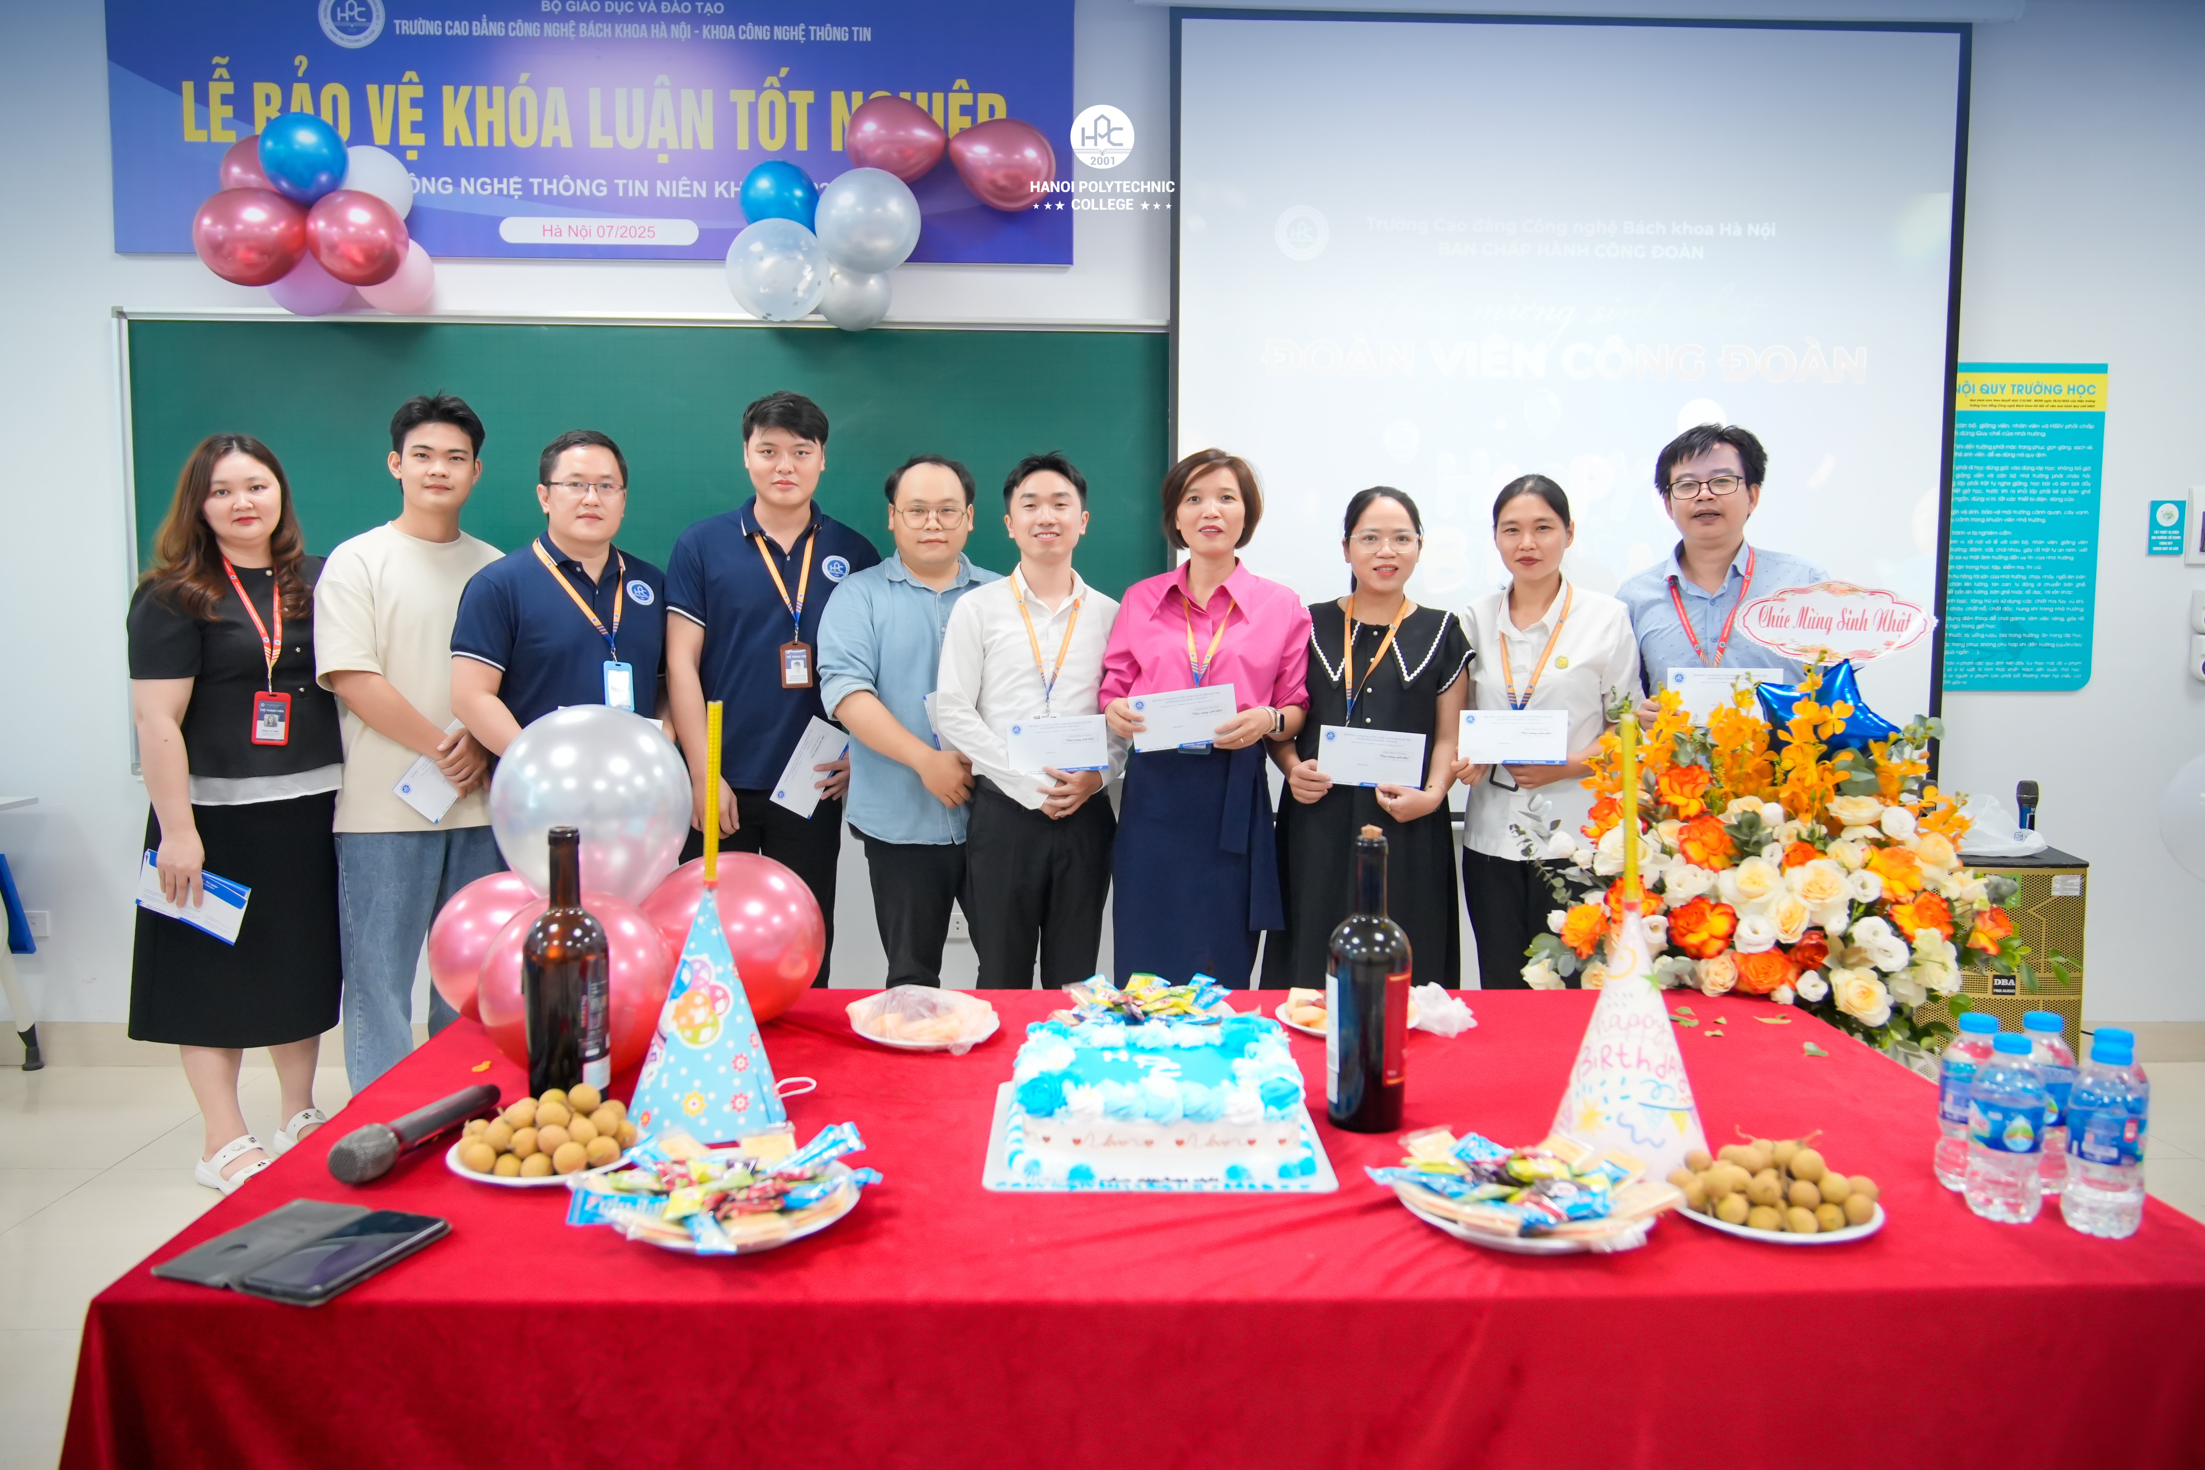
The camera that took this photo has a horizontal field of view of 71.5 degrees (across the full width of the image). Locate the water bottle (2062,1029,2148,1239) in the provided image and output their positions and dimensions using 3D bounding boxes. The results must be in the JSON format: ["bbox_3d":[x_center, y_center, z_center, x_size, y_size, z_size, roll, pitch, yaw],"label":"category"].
[{"bbox_3d":[0.876,0.351,1.331,0.061,0.155,0.061,0,4,0],"label":"water bottle"}]

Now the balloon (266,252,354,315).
[{"bbox_3d":[-2.058,-1.204,3.977,0.220,0.225,0.215,0,4,0],"label":"balloon"}]

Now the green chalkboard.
[{"bbox_3d":[-1.208,-0.508,4.154,2.870,1.250,0.050,0,4,-2],"label":"green chalkboard"}]

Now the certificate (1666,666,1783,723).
[{"bbox_3d":[1.209,-0.072,2.970,0.224,0.117,0.004,1,4,9],"label":"certificate"}]

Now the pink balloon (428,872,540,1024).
[{"bbox_3d":[-0.698,0.251,1.800,0.185,0.190,0.190,0,5,0],"label":"pink balloon"}]

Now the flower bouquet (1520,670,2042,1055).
[{"bbox_3d":[1.090,0.208,2.509,0.788,0.630,0.550,1,5,12],"label":"flower bouquet"}]

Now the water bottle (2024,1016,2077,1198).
[{"bbox_3d":[0.894,0.349,1.461,0.063,0.168,0.063,0,5,0],"label":"water bottle"}]

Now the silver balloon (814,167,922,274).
[{"bbox_3d":[-0.586,-1.279,3.815,0.277,0.277,0.285,0,4,0],"label":"silver balloon"}]

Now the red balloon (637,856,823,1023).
[{"bbox_3d":[-0.483,0.266,2.000,0.245,0.225,0.230,0,4,0],"label":"red balloon"}]

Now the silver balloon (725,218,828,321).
[{"bbox_3d":[-0.834,-1.188,3.910,0.260,0.270,0.260,0,5,0],"label":"silver balloon"}]

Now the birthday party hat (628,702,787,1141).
[{"bbox_3d":[-0.384,0.173,1.478,0.149,0.408,0.149,0,5,0],"label":"birthday party hat"}]

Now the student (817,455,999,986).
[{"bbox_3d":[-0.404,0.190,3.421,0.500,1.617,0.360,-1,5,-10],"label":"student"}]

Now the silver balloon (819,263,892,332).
[{"bbox_3d":[-0.640,-1.136,3.954,0.189,0.184,0.186,0,5,0],"label":"silver balloon"}]

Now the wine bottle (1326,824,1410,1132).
[{"bbox_3d":[0.262,0.233,1.490,0.079,0.295,0.079,1,5,10],"label":"wine bottle"}]

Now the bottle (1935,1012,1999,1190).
[{"bbox_3d":[0.772,0.322,1.355,0.059,0.149,0.059,0,5,0],"label":"bottle"}]

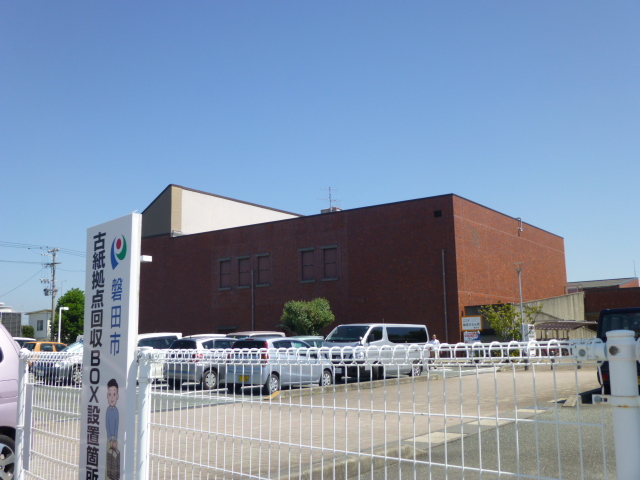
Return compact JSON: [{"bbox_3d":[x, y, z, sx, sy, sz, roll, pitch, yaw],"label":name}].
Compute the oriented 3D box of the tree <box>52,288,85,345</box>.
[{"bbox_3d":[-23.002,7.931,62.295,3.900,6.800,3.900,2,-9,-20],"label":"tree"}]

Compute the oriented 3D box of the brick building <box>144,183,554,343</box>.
[{"bbox_3d":[2.789,3.525,72.119,38.500,17.400,29.000,-7,-11,35],"label":"brick building"}]

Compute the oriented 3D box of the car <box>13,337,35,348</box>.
[{"bbox_3d":[-17.652,6.557,37.424,1.660,1.850,4.100,-7,-11,35],"label":"car"}]

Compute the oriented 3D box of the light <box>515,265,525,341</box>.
[{"bbox_3d":[10.144,3.763,33.668,0.480,5.100,0.480,-4,-9,16],"label":"light"}]

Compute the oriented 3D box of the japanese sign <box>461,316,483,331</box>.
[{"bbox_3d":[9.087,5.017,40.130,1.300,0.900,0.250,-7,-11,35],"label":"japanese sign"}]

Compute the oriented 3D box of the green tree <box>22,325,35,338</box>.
[{"bbox_3d":[-24.924,8.993,57.025,1.100,3.200,1.100,3,-9,-23],"label":"green tree"}]

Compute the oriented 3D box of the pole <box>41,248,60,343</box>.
[{"bbox_3d":[-26.858,6.442,66.625,1.900,11.100,1.200,2,-9,-22],"label":"pole"}]

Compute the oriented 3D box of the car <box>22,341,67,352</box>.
[{"bbox_3d":[-13.425,6.149,34.712,1.680,1.530,3.750,-7,-11,35],"label":"car"}]

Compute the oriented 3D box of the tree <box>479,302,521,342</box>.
[{"bbox_3d":[10.328,5.282,38.040,2.500,3.400,2.400,-3,-9,15],"label":"tree"}]

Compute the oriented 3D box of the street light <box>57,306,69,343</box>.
[{"bbox_3d":[-18.246,6.843,47.100,0.650,4.200,0.300,-1,-9,0],"label":"street light"}]

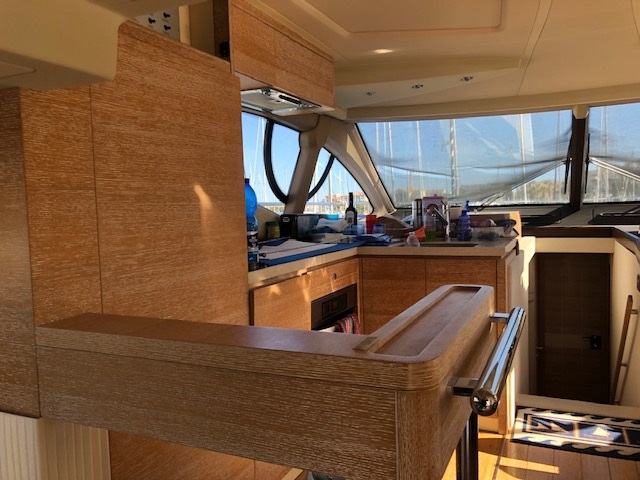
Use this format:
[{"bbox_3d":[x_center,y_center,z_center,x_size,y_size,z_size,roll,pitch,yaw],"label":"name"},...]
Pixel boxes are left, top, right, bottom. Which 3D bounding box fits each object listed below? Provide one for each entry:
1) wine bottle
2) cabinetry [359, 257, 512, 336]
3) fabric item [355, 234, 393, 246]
[{"bbox_3d":[0.218,-0.178,3.600,0.078,0.305,0.078,-2,4,0],"label":"wine bottle"},{"bbox_3d":[0.697,0.479,3.003,0.765,0.820,0.580,0,4,22],"label":"cabinetry"},{"bbox_3d":[0.320,0.005,3.100,0.220,0.050,0.180,0,4,22],"label":"fabric item"}]

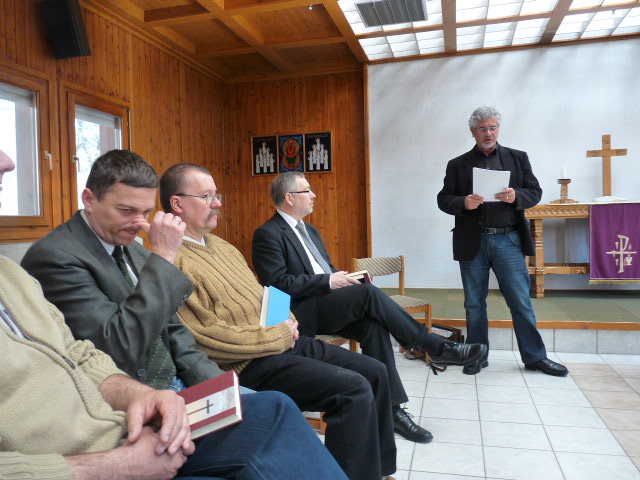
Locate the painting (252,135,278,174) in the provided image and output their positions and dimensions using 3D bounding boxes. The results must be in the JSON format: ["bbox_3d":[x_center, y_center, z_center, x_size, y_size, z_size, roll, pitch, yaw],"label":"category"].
[{"bbox_3d":[-0.697,-1.083,6.434,0.341,0.492,0.030,-1,2,16],"label":"painting"}]

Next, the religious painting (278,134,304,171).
[{"bbox_3d":[-0.359,-1.091,6.340,0.342,0.479,0.030,-1,2,16],"label":"religious painting"}]

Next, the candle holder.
[{"bbox_3d":[2.501,-0.494,5.124,0.265,0.263,0.252,-1,2,16],"label":"candle holder"}]

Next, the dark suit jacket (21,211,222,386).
[{"bbox_3d":[-0.540,0.213,1.400,0.480,0.600,0.550,-1,2,20],"label":"dark suit jacket"}]

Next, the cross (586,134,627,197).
[{"bbox_3d":[2.933,-0.739,5.099,0.372,0.670,0.060,-1,2,16],"label":"cross"}]

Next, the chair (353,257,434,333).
[{"bbox_3d":[0.516,0.520,3.737,0.450,0.770,0.530,-2,2,-12],"label":"chair"}]

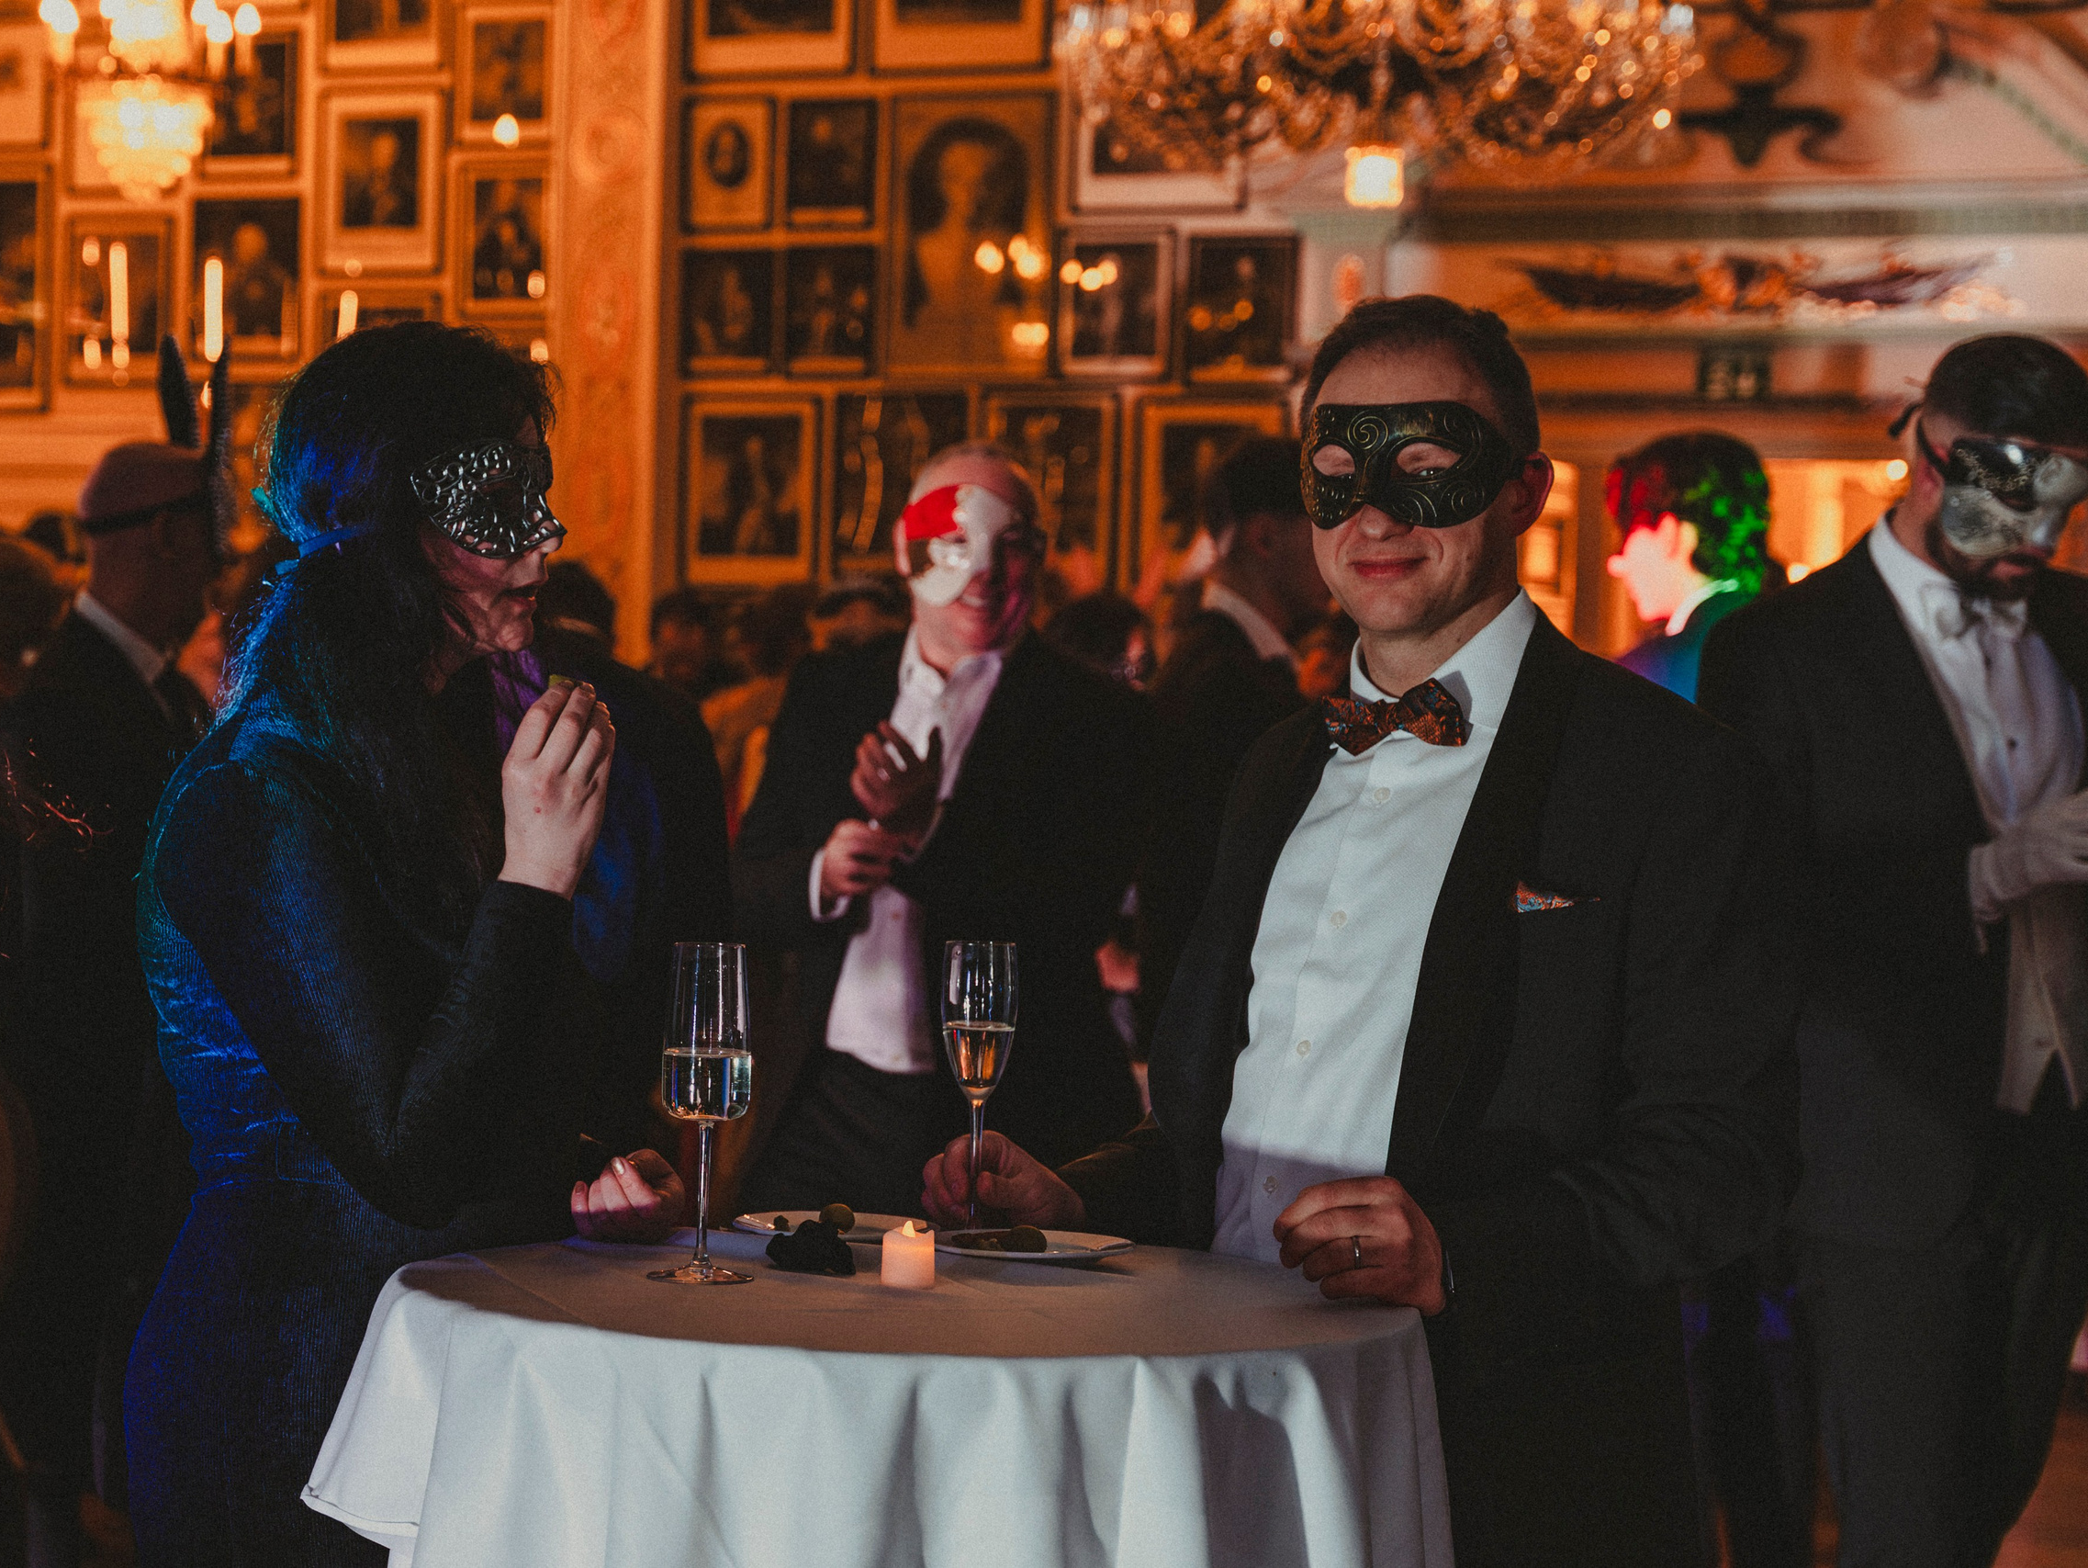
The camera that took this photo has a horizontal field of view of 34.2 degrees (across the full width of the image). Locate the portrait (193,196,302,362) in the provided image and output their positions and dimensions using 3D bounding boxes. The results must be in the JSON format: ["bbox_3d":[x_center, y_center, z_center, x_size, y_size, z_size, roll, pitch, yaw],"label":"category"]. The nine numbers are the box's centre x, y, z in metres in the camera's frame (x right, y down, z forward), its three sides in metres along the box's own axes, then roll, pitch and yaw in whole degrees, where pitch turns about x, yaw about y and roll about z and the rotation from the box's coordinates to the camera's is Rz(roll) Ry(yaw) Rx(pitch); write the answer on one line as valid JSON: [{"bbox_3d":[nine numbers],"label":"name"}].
[{"bbox_3d":[-2.823,-1.779,12.026,0.450,0.601,0.035,2,2,19],"label":"portrait"}]

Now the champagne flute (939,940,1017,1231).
[{"bbox_3d":[-0.049,0.225,2.520,0.062,0.217,0.062,2,1,0],"label":"champagne flute"}]

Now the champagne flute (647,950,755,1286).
[{"bbox_3d":[-0.240,0.234,2.420,0.075,0.238,0.075,2,1,0],"label":"champagne flute"}]

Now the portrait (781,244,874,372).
[{"bbox_3d":[-0.717,-1.571,11.301,0.321,0.443,0.035,2,2,19],"label":"portrait"}]

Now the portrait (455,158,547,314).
[{"bbox_3d":[-1.733,-1.744,10.839,0.288,0.487,0.040,2,1,17],"label":"portrait"}]

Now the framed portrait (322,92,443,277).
[{"bbox_3d":[-2.139,-1.939,10.966,0.397,0.577,0.040,2,1,17],"label":"framed portrait"}]

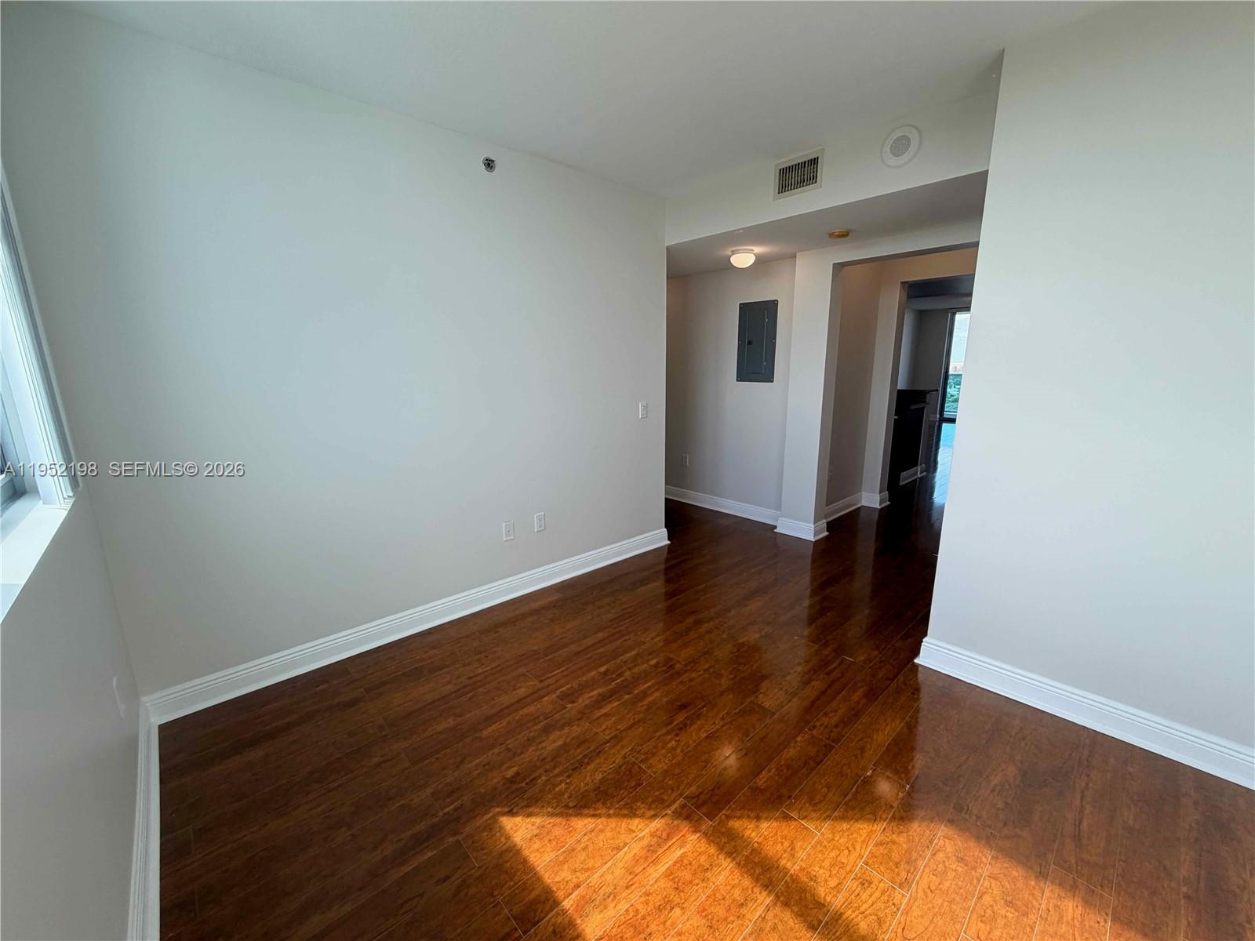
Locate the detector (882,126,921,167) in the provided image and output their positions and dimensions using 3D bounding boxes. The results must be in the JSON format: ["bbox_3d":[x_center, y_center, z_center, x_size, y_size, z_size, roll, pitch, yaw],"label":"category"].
[{"bbox_3d":[1.349,-1.611,2.517,0.032,0.194,0.194,-11,16,-42],"label":"detector"}]

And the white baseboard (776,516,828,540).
[{"bbox_3d":[1.516,0.477,4.403,0.282,0.132,0.366,-11,16,-42],"label":"white baseboard"}]

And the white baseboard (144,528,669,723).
[{"bbox_3d":[-0.814,0.759,3.121,3.151,0.132,0.028,-11,16,-42],"label":"white baseboard"}]

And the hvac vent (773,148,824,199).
[{"bbox_3d":[0.974,-1.694,2.916,0.020,0.195,0.305,-11,16,-42],"label":"hvac vent"}]

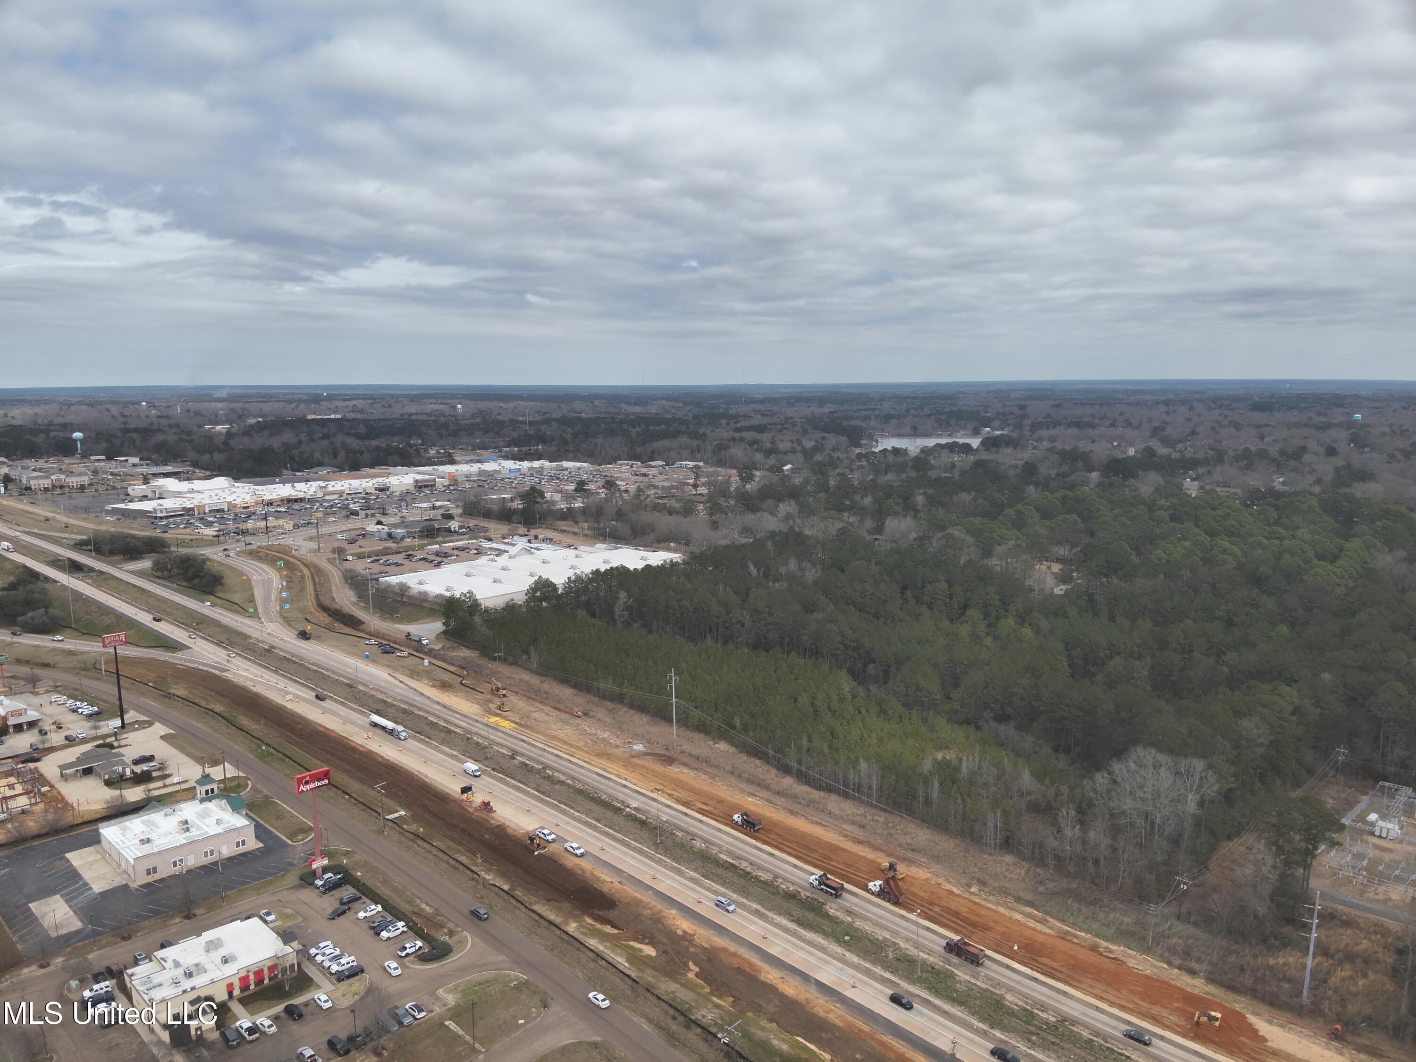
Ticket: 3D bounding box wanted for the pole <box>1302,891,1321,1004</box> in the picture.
[{"bbox_3d":[113.611,78.525,185.320,2.900,23.200,0.800,3,9,20],"label":"pole"}]

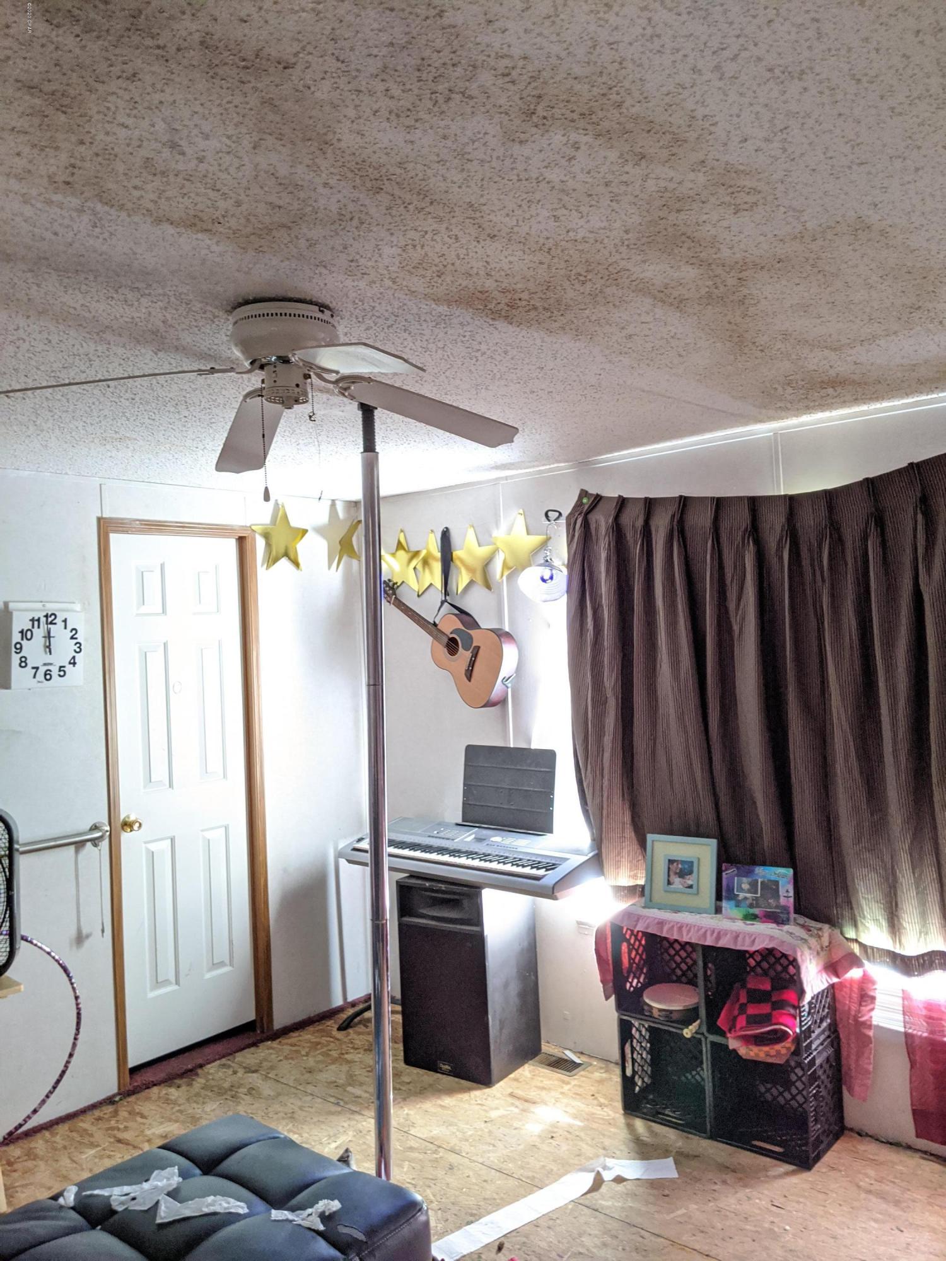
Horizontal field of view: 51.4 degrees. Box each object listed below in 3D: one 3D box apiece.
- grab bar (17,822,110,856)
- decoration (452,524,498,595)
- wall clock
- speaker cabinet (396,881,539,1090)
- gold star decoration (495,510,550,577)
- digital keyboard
[{"bbox_3d":[-1.611,0.789,3.574,0.080,0.082,0.580,-3,-1,41],"label":"grab bar"},{"bbox_3d":[0.005,-0.317,4.341,0.272,0.295,0.030,-3,-1,41],"label":"decoration"},{"bbox_3d":[-1.588,0.053,3.653,0.060,0.310,0.272,-3,-1,41],"label":"wall clock"},{"bbox_3d":[-0.012,1.377,4.023,0.417,0.756,0.370,-3,0,35],"label":"speaker cabinet"},{"bbox_3d":[0.204,-0.355,4.165,0.298,0.288,0.030,-3,-1,41],"label":"gold star decoration"},{"bbox_3d":[-0.021,0.946,4.160,1.165,0.140,0.400,-3,-1,40],"label":"digital keyboard"}]

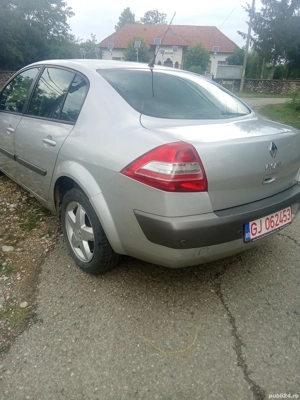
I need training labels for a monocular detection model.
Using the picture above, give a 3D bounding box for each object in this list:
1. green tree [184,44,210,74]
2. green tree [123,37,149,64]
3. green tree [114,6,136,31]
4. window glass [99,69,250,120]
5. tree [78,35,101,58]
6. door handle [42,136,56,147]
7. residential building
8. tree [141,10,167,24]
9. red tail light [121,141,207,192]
[{"bbox_3d":[4.937,-14.208,34.162,2.715,4.009,2.715,3,19,0],"label":"green tree"},{"bbox_3d":[-1.506,-15.511,35.926,2.800,4.768,2.800,3,19,0],"label":"green tree"},{"bbox_3d":[-4.075,-24.574,51.876,3.613,11.188,3.613,3,19,0],"label":"green tree"},{"bbox_3d":[0.221,-0.775,2.447,1.200,0.110,0.717,-12,48,-37],"label":"window glass"},{"bbox_3d":[-7.710,-18.469,42.406,3.735,5.576,3.735,3,19,0],"label":"tree"},{"bbox_3d":[-0.719,-0.415,2.306,0.055,0.050,0.215,-12,24,-37],"label":"door handle"},{"bbox_3d":[2.206,-17.988,40.303,15.824,6.882,10.000,3,19,0],"label":"residential building"},{"bbox_3d":[0.490,-25.495,54.662,4.671,11.482,4.671,3,19,0],"label":"tree"},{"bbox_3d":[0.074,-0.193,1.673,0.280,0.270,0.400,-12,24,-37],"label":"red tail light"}]

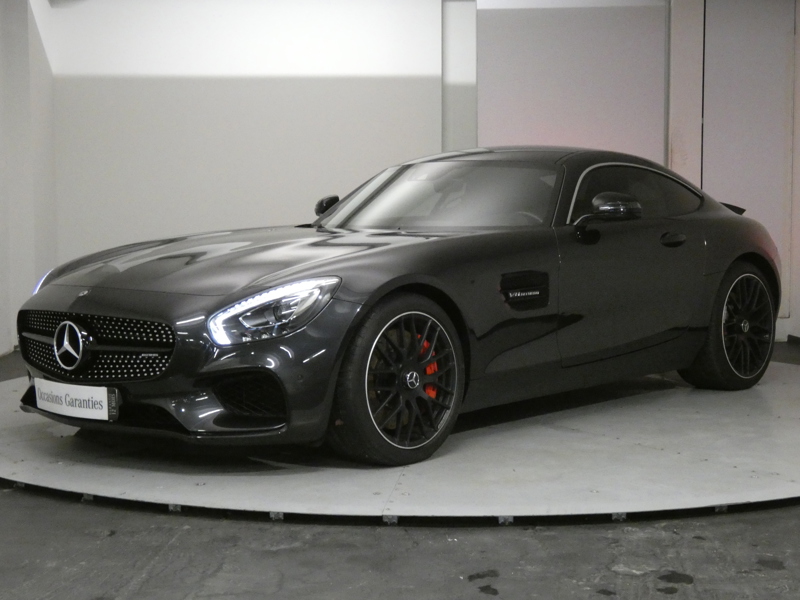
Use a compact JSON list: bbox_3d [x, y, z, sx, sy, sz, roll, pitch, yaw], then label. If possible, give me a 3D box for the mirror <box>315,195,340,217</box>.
[{"bbox_3d":[-0.361,-0.509,7.037,0.225,0.145,0.150,3,6,43],"label":"mirror"}]

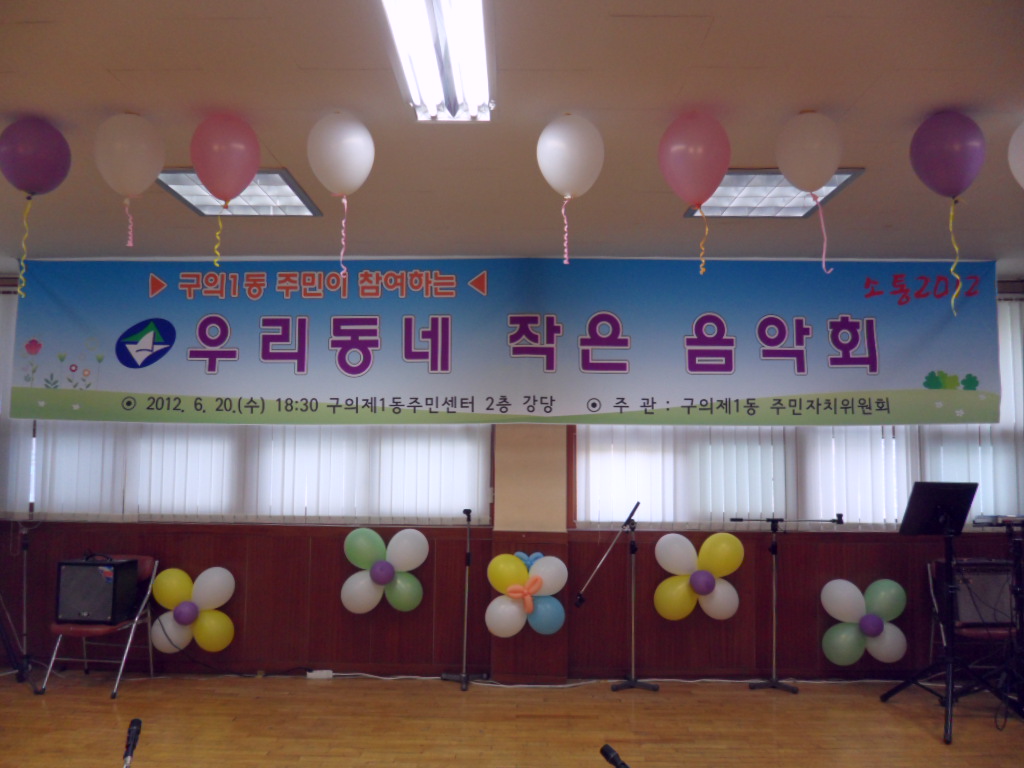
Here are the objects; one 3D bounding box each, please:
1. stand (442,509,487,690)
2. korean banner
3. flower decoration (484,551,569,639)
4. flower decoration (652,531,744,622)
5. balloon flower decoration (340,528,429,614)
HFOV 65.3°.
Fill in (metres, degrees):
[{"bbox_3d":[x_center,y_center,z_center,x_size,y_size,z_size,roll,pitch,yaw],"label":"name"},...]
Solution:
[{"bbox_3d":[-0.300,1.354,5.096,0.322,1.097,0.281,0,-6,1],"label":"stand"},{"bbox_3d":[-0.077,-0.260,4.850,5.969,0.960,0.050,0,-5,1],"label":"korean banner"},{"bbox_3d":[0.090,1.309,4.972,0.523,0.512,0.290,0,-6,1],"label":"flower decoration"},{"bbox_3d":[1.085,1.120,4.653,0.517,0.486,0.270,0,-5,1],"label":"flower decoration"},{"bbox_3d":[-0.745,1.093,4.676,0.522,0.483,0.270,0,-5,1],"label":"balloon flower decoration"}]

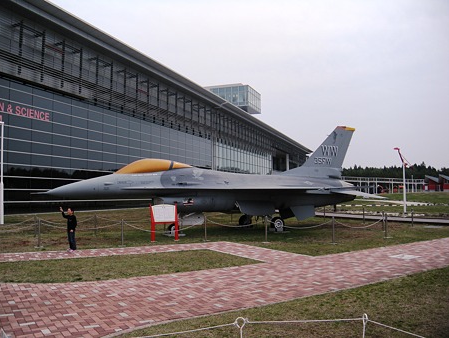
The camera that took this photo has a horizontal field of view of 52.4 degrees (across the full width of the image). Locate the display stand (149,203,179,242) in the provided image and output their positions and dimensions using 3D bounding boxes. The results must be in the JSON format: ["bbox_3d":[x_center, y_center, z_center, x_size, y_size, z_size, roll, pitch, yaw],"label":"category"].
[{"bbox_3d":[-1.950,1.755,15.025,0.880,1.270,0.300,1,-4,-25],"label":"display stand"}]

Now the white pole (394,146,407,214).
[{"bbox_3d":[11.903,0.845,30.834,0.948,4.736,0.350,0,-3,0],"label":"white pole"}]

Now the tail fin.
[{"bbox_3d":[4.720,-0.845,22.232,4.600,2.600,0.400,2,-4,-31],"label":"tail fin"}]

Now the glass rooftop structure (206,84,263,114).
[{"bbox_3d":[1.596,-15.306,104.621,11.500,4.685,10.207,-1,-3,20],"label":"glass rooftop structure"}]

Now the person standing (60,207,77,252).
[{"bbox_3d":[-4.240,1.649,12.427,0.330,1.220,0.420,3,-4,-41],"label":"person standing"}]

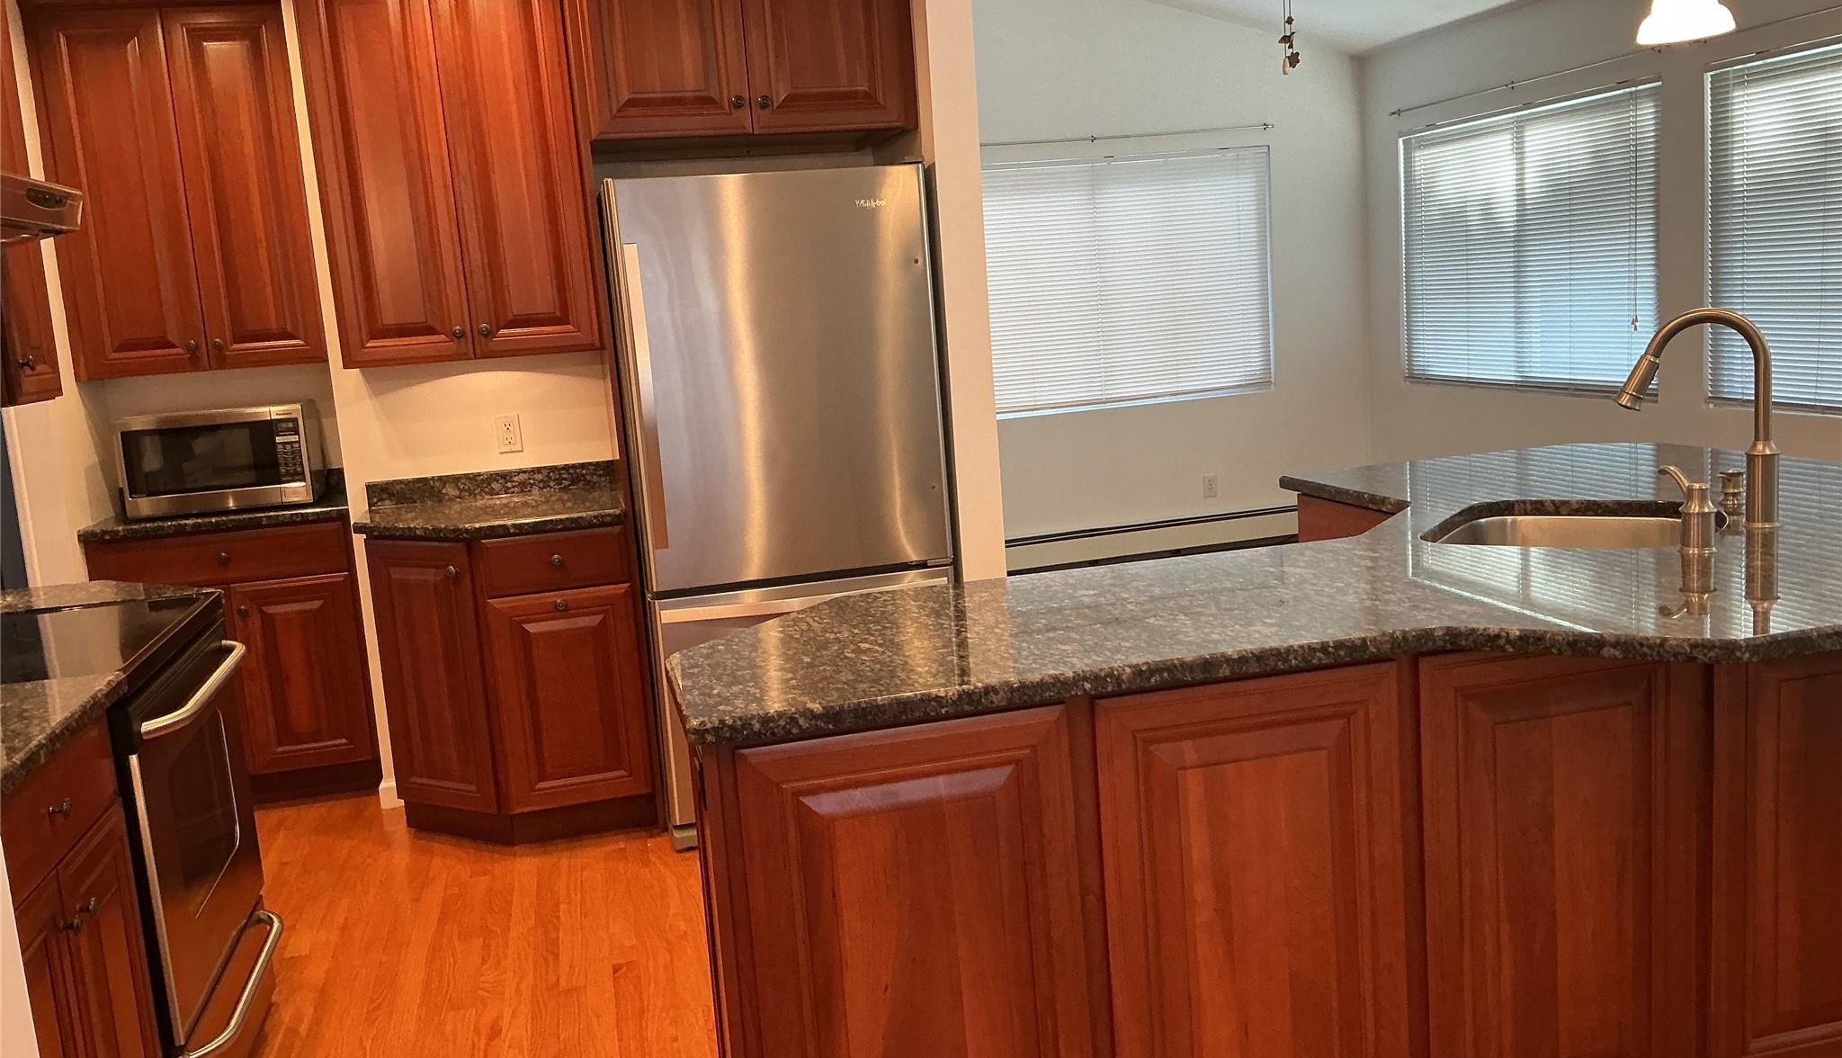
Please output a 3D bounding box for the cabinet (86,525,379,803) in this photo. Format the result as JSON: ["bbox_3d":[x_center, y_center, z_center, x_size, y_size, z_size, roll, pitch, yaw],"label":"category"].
[{"bbox_3d":[-2.090,0.400,4.881,0.738,0.882,0.550,-6,10,-11],"label":"cabinet"}]

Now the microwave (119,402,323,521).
[{"bbox_3d":[-2.163,-0.228,4.828,0.528,0.311,0.395,-6,10,-11],"label":"microwave"}]

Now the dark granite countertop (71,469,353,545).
[{"bbox_3d":[-2.121,-0.082,4.780,0.743,0.112,0.550,-6,10,-11],"label":"dark granite countertop"}]

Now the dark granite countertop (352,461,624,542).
[{"bbox_3d":[-1.213,-0.071,4.325,0.745,0.115,0.570,-6,10,-11],"label":"dark granite countertop"}]

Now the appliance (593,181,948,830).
[{"bbox_3d":[-0.389,-0.087,4.386,0.800,1.778,0.770,-6,10,-11],"label":"appliance"}]

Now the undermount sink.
[{"bbox_3d":[1.324,0.118,3.104,0.530,0.210,0.560,2,11,31],"label":"undermount sink"}]

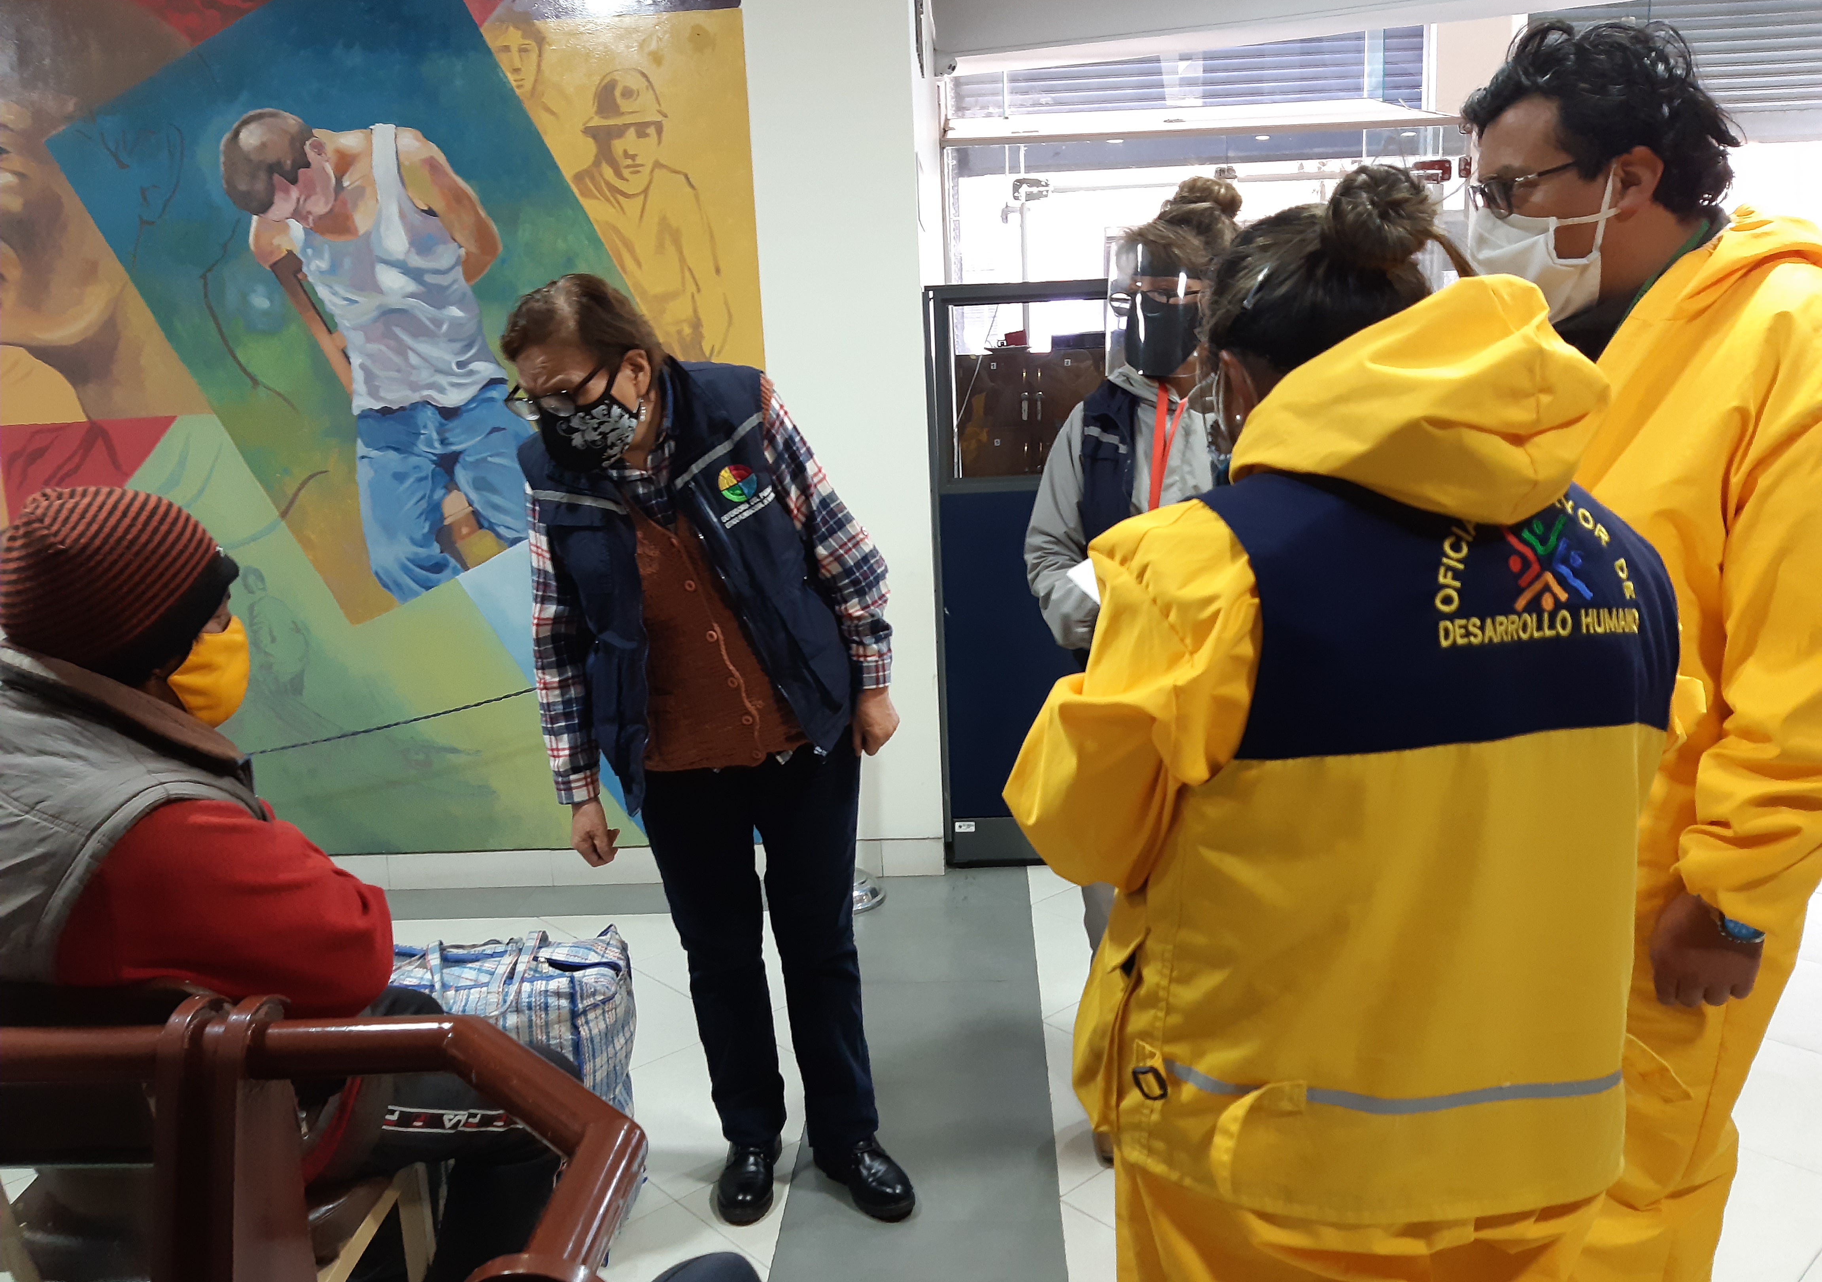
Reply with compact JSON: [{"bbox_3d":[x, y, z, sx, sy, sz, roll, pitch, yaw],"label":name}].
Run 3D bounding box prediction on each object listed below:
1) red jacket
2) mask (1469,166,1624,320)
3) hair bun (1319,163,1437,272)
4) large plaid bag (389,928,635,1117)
[{"bbox_3d":[-0.791,0.345,1.529,0.400,0.550,0.500,-2,9,-35],"label":"red jacket"},{"bbox_3d":[0.604,-0.377,1.310,0.110,0.120,0.140,-11,10,9],"label":"mask"},{"bbox_3d":[0.371,-0.336,1.090,0.092,0.085,0.080,1,12,18],"label":"hair bun"},{"bbox_3d":[-0.696,0.750,2.263,0.440,0.440,0.270,-2,11,3],"label":"large plaid bag"}]

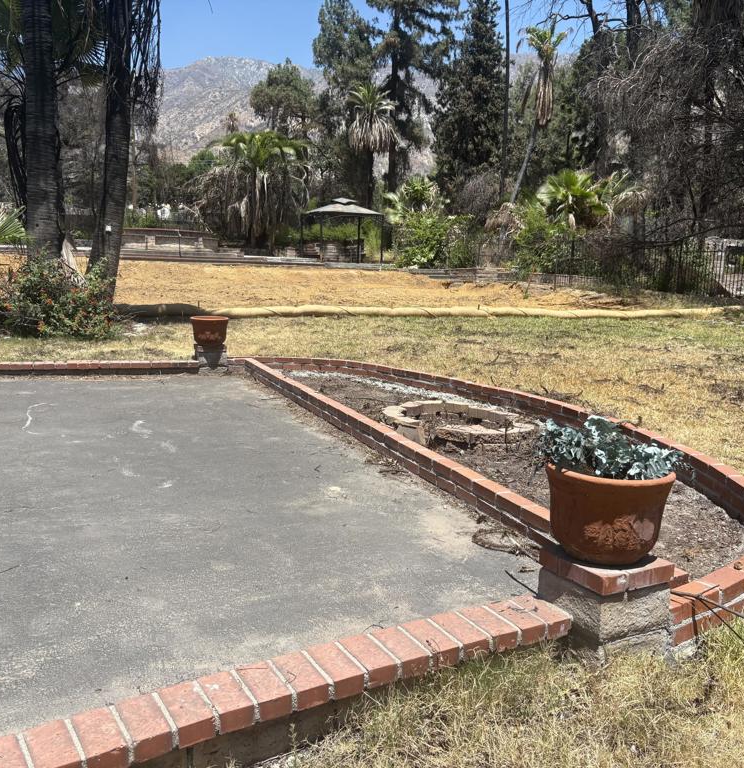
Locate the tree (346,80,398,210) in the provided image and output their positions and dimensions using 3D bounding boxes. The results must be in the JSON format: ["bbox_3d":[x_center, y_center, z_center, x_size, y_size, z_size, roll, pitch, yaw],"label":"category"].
[{"bbox_3d":[0.029,-12.805,44.516,3.009,8.848,3.009,0,9,0],"label":"tree"}]

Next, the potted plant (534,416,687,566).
[{"bbox_3d":[0.782,0.340,2.532,0.485,0.444,0.460,0,9,0],"label":"potted plant"}]

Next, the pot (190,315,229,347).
[{"bbox_3d":[-1.826,-0.594,8.683,0.404,0.288,0.404,0,9,0],"label":"pot"}]

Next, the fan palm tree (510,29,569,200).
[{"bbox_3d":[8.223,-12.591,38.466,2.999,10.144,2.549,0,9,0],"label":"fan palm tree"}]

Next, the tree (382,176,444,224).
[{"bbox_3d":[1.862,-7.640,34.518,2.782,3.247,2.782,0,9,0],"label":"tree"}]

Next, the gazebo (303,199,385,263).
[{"bbox_3d":[-1.287,-6.698,33.661,2.950,2.770,2.950,3,10,19],"label":"gazebo"}]

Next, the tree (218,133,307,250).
[{"bbox_3d":[-5.151,-8.905,35.531,4.435,5.396,4.435,0,9,0],"label":"tree"}]

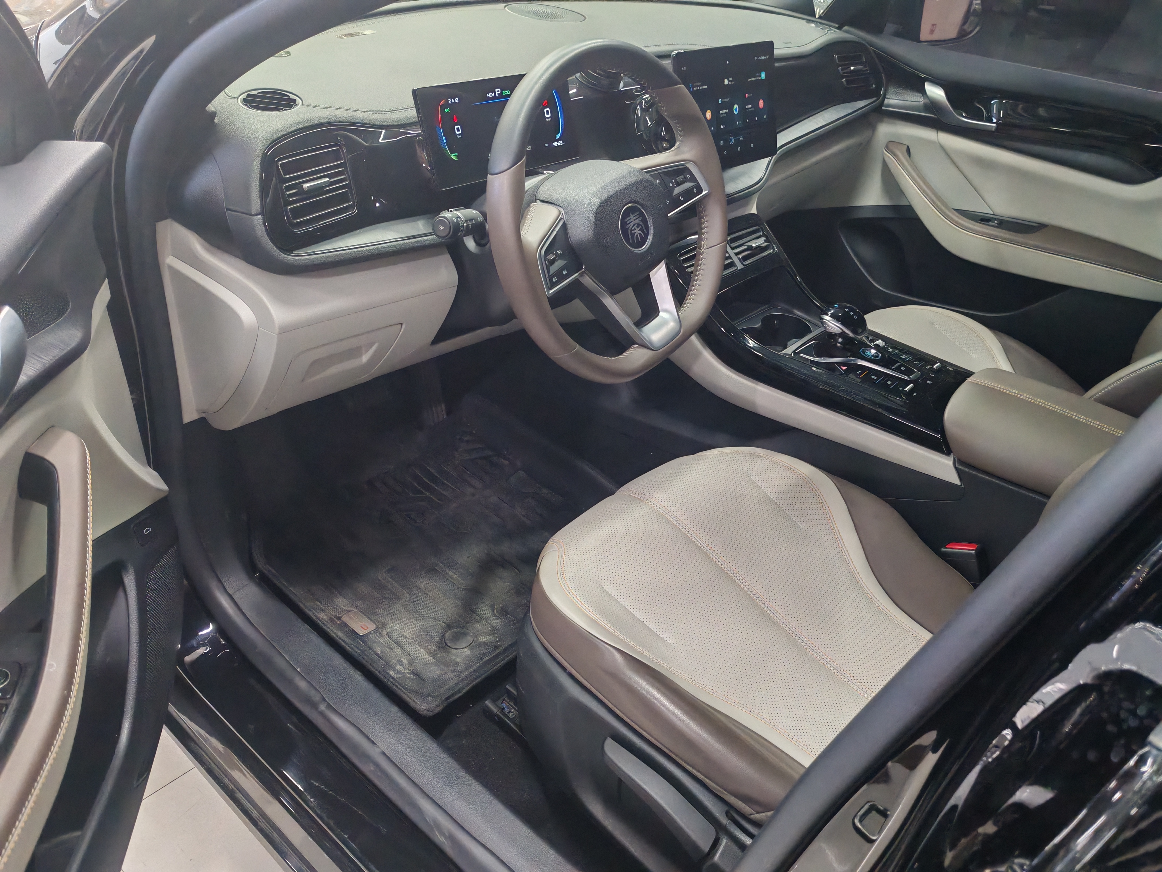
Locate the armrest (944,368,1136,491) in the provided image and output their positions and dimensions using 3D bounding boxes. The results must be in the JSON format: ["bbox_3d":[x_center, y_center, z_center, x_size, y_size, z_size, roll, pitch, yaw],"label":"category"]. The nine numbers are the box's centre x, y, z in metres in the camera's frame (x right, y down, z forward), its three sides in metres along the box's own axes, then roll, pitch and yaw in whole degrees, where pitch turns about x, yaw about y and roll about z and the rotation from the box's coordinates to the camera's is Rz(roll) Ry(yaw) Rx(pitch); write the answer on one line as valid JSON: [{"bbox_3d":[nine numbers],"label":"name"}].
[{"bbox_3d":[0.621,0.004,1.159,0.285,0.087,0.210,28,39,32],"label":"armrest"}]

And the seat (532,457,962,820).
[{"bbox_3d":[0.226,0.220,1.096,0.495,0.172,0.532,28,39,32],"label":"seat"}]

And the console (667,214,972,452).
[{"bbox_3d":[0.368,-0.161,1.326,0.490,0.195,0.240,28,39,32],"label":"console"}]

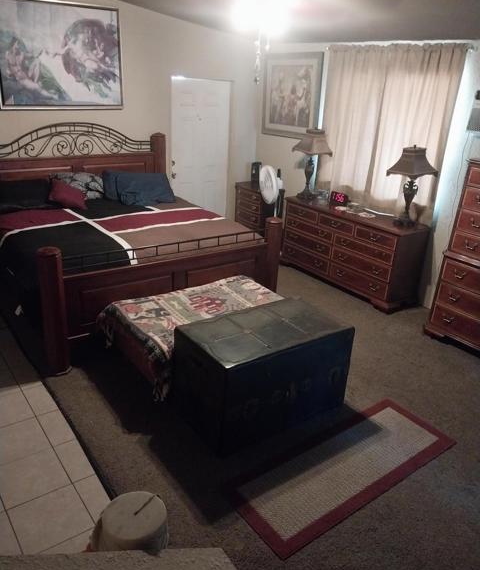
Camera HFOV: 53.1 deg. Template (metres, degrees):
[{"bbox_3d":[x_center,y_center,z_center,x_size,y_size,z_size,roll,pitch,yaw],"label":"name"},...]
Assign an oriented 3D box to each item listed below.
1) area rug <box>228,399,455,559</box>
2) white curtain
[{"bbox_3d":[0.635,1.040,2.814,1.460,0.012,0.510,-12,27,-33],"label":"area rug"},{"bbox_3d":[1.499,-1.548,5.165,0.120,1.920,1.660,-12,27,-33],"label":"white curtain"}]

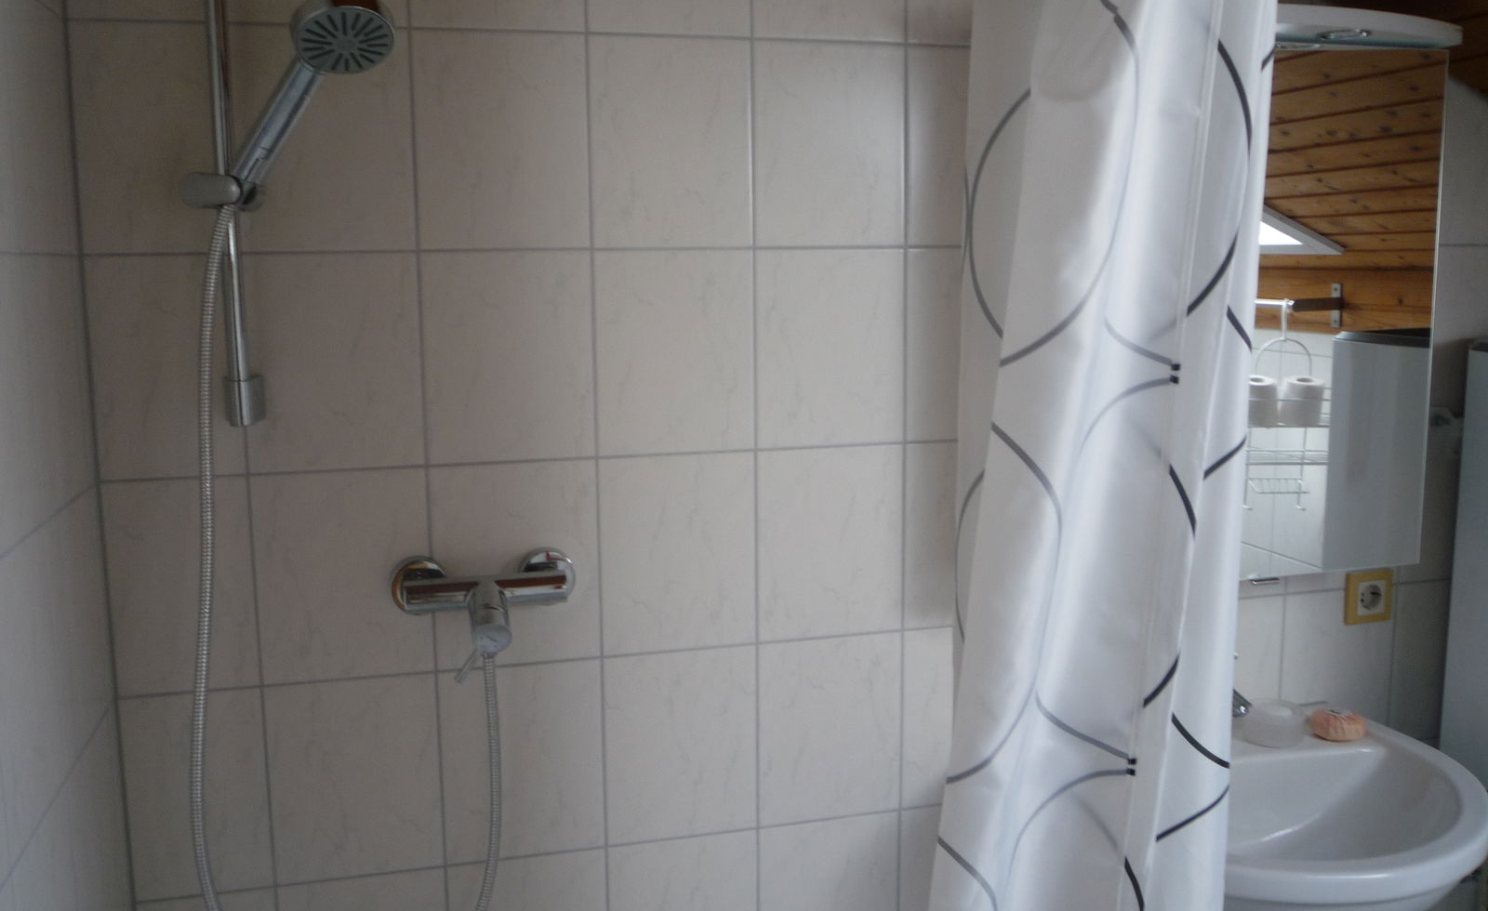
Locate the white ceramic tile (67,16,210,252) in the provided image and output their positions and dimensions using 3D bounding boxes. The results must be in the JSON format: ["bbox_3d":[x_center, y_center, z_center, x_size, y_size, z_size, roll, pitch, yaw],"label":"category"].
[{"bbox_3d":[-0.650,-0.348,1.402,0.157,0.249,0.009,-3,8,-15],"label":"white ceramic tile"}]

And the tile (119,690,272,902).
[{"bbox_3d":[-0.632,0.393,1.495,0.156,0.248,0.008,-3,8,-15],"label":"tile"}]

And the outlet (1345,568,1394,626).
[{"bbox_3d":[0.923,0.209,1.904,0.080,0.080,0.011,-3,9,-15],"label":"outlet"}]

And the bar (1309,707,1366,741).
[{"bbox_3d":[0.842,0.381,1.825,0.081,0.036,0.068,3,9,25],"label":"bar"}]

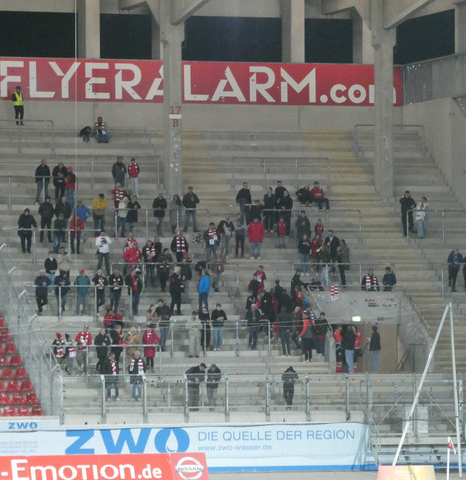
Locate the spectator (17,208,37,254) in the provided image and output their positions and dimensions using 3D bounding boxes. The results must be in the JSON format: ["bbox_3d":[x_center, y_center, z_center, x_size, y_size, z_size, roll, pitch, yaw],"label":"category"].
[{"bbox_3d":[-7.834,-0.328,141.128,0.650,1.725,0.420,0,-1,-5],"label":"spectator"}]

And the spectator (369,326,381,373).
[{"bbox_3d":[5.349,4.131,139.300,0.480,1.797,0.500,-1,-1,37],"label":"spectator"}]

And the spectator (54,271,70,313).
[{"bbox_3d":[-6.455,1.982,139.573,0.600,1.623,0.500,0,-1,-7],"label":"spectator"}]

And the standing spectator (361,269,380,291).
[{"bbox_3d":[5.288,2.009,142.198,0.600,1.788,0.400,0,-1,-15],"label":"standing spectator"}]

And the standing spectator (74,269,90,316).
[{"bbox_3d":[-5.797,2.001,141.854,0.578,1.807,0.400,0,-1,-3],"label":"standing spectator"}]

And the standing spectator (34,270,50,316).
[{"bbox_3d":[-7.281,2.007,141.482,0.520,1.741,0.400,0,-2,-18],"label":"standing spectator"}]

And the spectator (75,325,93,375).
[{"bbox_3d":[-5.359,3.968,133.208,0.600,1.776,0.400,0,-1,-3],"label":"spectator"}]

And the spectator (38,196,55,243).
[{"bbox_3d":[-7.195,-0.786,142.875,0.600,1.789,0.360,0,-1,-14],"label":"spectator"}]

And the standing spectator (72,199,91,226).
[{"bbox_3d":[-5.885,-0.732,144.360,0.620,1.620,0.450,0,-1,-12],"label":"standing spectator"}]

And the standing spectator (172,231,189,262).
[{"bbox_3d":[-2.039,0.524,143.641,0.620,1.748,0.400,0,-1,-6],"label":"standing spectator"}]

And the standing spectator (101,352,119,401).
[{"bbox_3d":[-4.399,4.921,133.319,0.580,1.731,0.400,0,-1,-27],"label":"standing spectator"}]

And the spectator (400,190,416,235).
[{"bbox_3d":[6.966,-1.045,147.190,0.600,1.811,0.380,0,-1,-11],"label":"spectator"}]

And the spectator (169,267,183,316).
[{"bbox_3d":[-2.146,1.920,139.192,0.450,1.807,0.580,-1,-1,41],"label":"spectator"}]

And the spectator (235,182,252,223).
[{"bbox_3d":[0.436,-1.406,146.441,0.580,1.743,0.380,0,-1,-21],"label":"spectator"}]

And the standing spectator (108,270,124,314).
[{"bbox_3d":[-4.450,1.969,140.036,0.560,1.704,0.420,0,-1,-3],"label":"standing spectator"}]

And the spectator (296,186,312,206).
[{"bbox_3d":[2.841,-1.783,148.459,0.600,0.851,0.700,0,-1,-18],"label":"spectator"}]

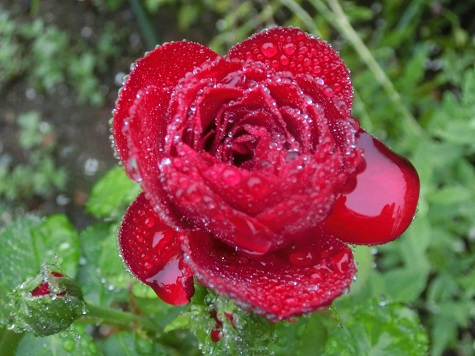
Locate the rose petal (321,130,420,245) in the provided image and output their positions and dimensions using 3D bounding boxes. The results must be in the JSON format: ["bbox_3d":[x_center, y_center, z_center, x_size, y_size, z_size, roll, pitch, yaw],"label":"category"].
[{"bbox_3d":[0.043,0.004,0.170,0.034,0.017,0.038,0,66,-16],"label":"rose petal"}]

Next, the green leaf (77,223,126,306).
[{"bbox_3d":[-0.053,0.034,0.207,0.029,0.011,0.038,0,63,-6],"label":"green leaf"}]

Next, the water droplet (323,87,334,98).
[{"bbox_3d":[0.030,-0.028,0.167,0.004,0.003,0.004,0,72,0],"label":"water droplet"}]

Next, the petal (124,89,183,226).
[{"bbox_3d":[-0.026,-0.007,0.160,0.021,0.015,0.043,0,73,-35],"label":"petal"}]

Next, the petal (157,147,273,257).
[{"bbox_3d":[-0.006,0.007,0.146,0.033,0.016,0.031,0,84,9],"label":"petal"}]

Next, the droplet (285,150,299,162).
[{"bbox_3d":[0.016,-0.006,0.149,0.004,0.003,0.004,0,66,0],"label":"droplet"}]

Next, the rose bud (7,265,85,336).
[{"bbox_3d":[-0.063,0.040,0.167,0.022,0.021,0.022,0,30,0],"label":"rose bud"}]

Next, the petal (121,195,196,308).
[{"bbox_3d":[-0.026,0.023,0.162,0.023,0.014,0.035,0,66,9],"label":"petal"}]

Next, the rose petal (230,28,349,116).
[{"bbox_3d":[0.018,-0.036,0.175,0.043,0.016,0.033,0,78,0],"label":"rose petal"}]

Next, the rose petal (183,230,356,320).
[{"bbox_3d":[0.010,0.030,0.156,0.052,0.017,0.028,0,60,0],"label":"rose petal"}]

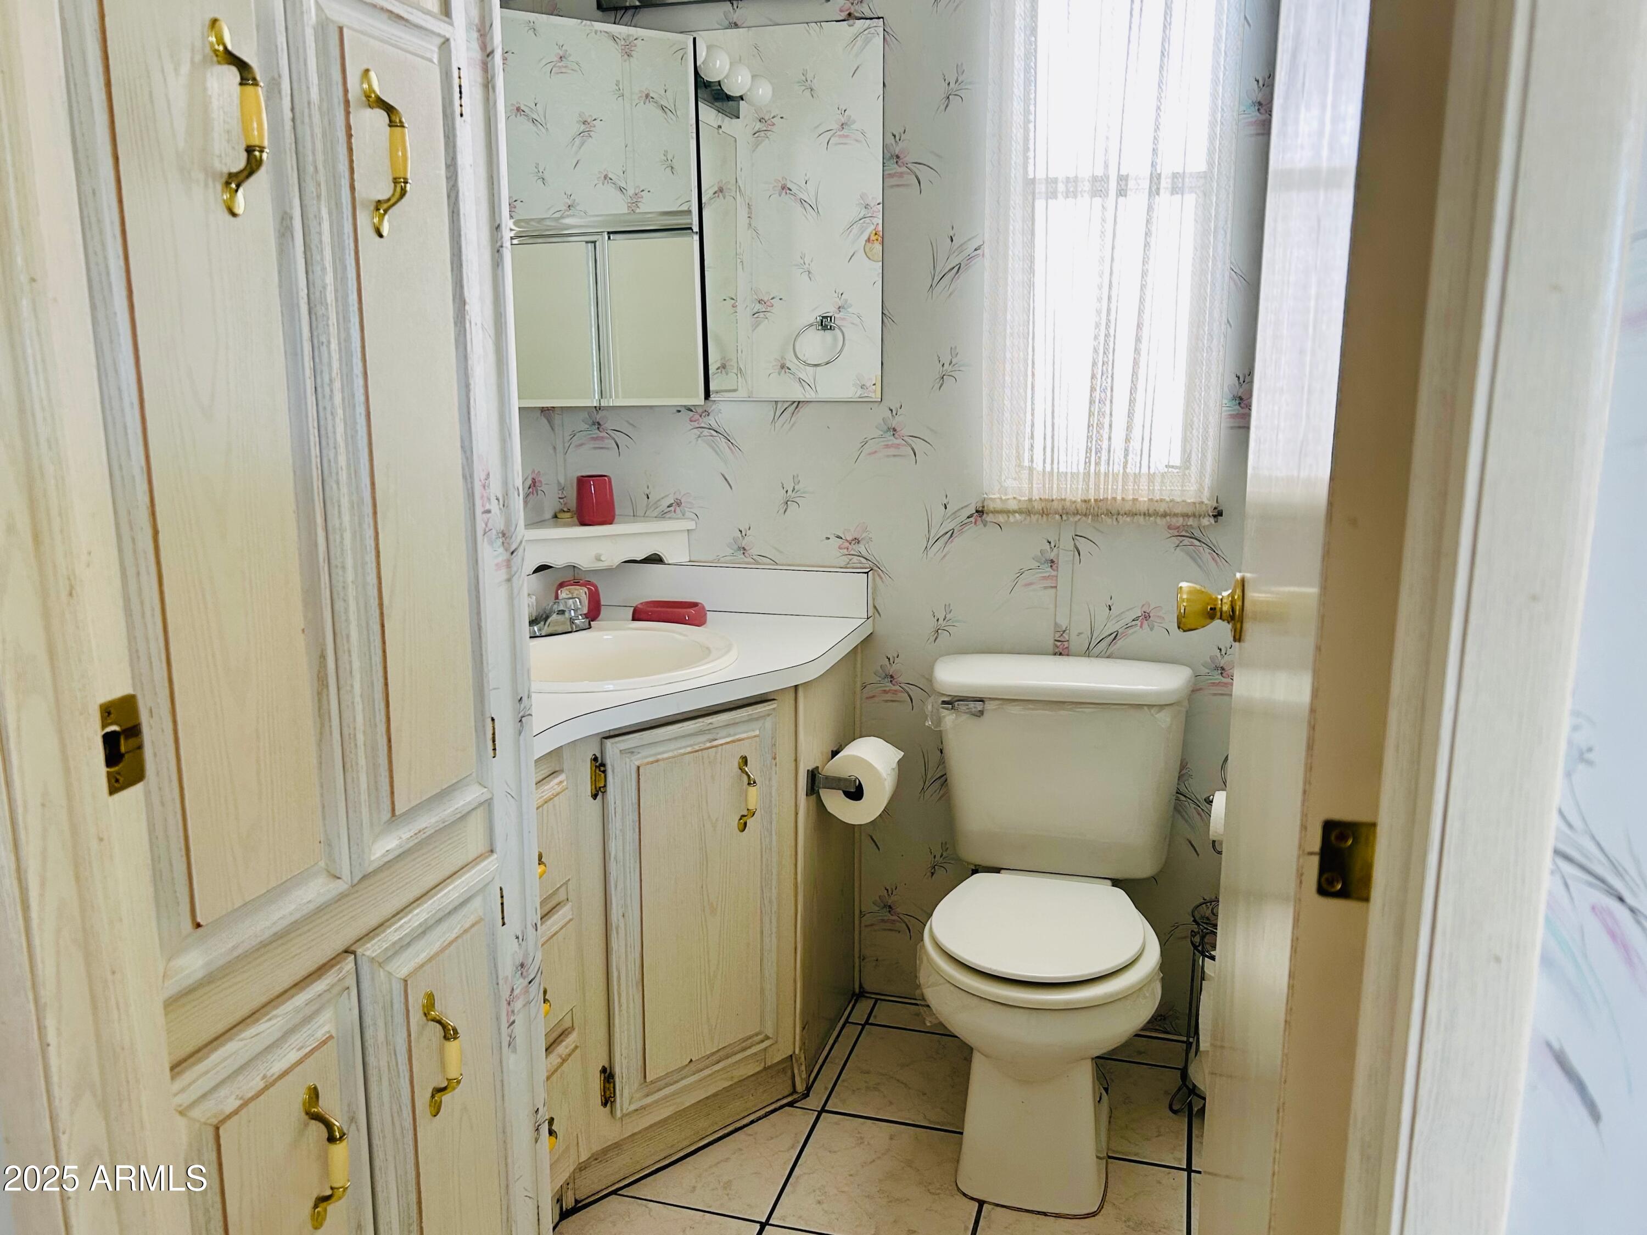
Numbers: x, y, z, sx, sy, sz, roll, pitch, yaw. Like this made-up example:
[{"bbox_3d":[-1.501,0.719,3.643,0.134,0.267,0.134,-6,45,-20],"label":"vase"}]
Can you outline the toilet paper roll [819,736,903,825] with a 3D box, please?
[{"bbox_3d":[0.064,0.279,2.118,0.119,0.119,0.104,3,12,16],"label":"toilet paper roll"}]

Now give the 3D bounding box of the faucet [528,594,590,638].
[{"bbox_3d":[-0.473,-0.005,2.208,0.160,0.078,0.135,-10,15,-41],"label":"faucet"}]

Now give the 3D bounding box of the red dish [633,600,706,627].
[{"bbox_3d":[-0.286,-0.012,2.380,0.140,0.036,0.085,4,12,21],"label":"red dish"}]

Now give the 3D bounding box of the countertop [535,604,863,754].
[{"bbox_3d":[-0.358,0.102,1.978,0.650,0.035,1.040,3,12,16],"label":"countertop"}]

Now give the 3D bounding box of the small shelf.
[{"bbox_3d":[-0.470,-0.147,2.426,0.387,0.092,0.238,-6,13,-28],"label":"small shelf"}]

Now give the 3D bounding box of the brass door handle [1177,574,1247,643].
[{"bbox_3d":[0.369,-0.011,1.183,0.062,0.065,0.065,3,12,16],"label":"brass door handle"}]

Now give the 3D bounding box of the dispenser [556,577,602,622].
[{"bbox_3d":[-0.472,-0.035,2.385,0.080,0.080,0.052,-6,13,-29],"label":"dispenser"}]

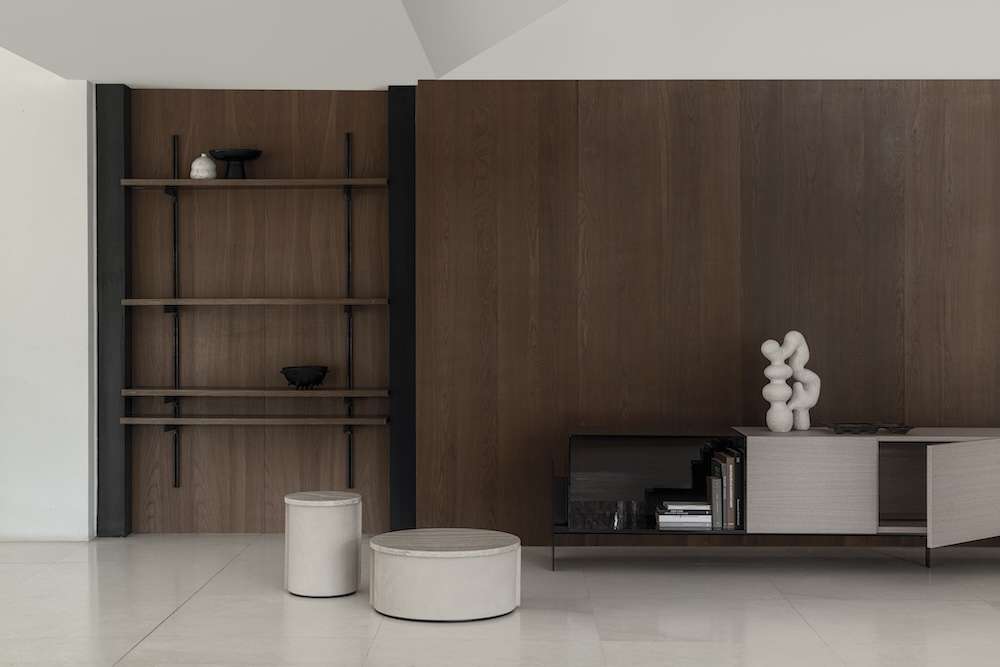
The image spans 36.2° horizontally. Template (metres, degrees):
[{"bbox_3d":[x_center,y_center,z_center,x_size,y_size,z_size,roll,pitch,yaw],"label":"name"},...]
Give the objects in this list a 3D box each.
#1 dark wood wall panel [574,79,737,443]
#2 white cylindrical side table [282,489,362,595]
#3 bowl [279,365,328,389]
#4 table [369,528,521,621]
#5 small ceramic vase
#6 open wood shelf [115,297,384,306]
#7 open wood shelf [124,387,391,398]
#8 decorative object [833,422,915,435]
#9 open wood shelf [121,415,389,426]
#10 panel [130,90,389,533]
[{"bbox_3d":[0.862,-0.103,8.245,0.882,2.507,0.030,0,1,1],"label":"dark wood wall panel"},{"bbox_3d":[-0.809,0.963,7.010,0.352,0.433,0.352,0,1,0],"label":"white cylindrical side table"},{"bbox_3d":[-1.092,0.247,8.545,0.266,0.123,0.253,0,1,0],"label":"bowl"},{"bbox_3d":[-0.236,1.042,6.655,0.655,0.291,0.655,0,1,0],"label":"table"},{"bbox_3d":[-1.656,-0.926,8.537,0.147,0.158,0.147,0,1,1],"label":"small ceramic vase"},{"bbox_3d":[-1.346,-0.176,8.549,1.472,0.029,0.280,0,1,1],"label":"open wood shelf"},{"bbox_3d":[-1.349,0.327,8.561,1.475,0.036,0.280,0,1,1],"label":"open wood shelf"},{"bbox_3d":[1.889,0.483,7.764,0.413,0.042,0.230,0,1,1],"label":"decorative object"},{"bbox_3d":[-1.358,0.482,8.564,1.470,0.032,0.280,0,1,1],"label":"open wood shelf"},{"bbox_3d":[-1.359,-0.121,8.706,1.463,2.524,0.030,0,1,1],"label":"panel"}]

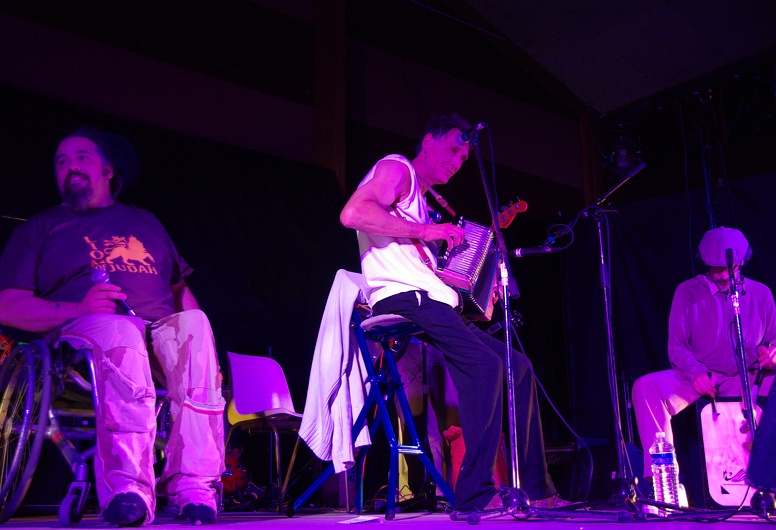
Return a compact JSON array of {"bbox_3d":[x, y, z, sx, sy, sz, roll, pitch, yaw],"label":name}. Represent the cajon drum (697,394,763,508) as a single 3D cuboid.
[{"bbox_3d":[1.519,0.822,4.208,0.300,0.480,0.300,0,-13,-4],"label":"cajon drum"}]

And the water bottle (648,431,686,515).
[{"bbox_3d":[1.039,0.761,3.496,0.090,0.300,0.090,-1,-12,0],"label":"water bottle"}]

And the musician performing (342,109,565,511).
[{"bbox_3d":[0.222,0.158,3.365,0.700,1.440,0.550,-6,-13,21],"label":"musician performing"}]

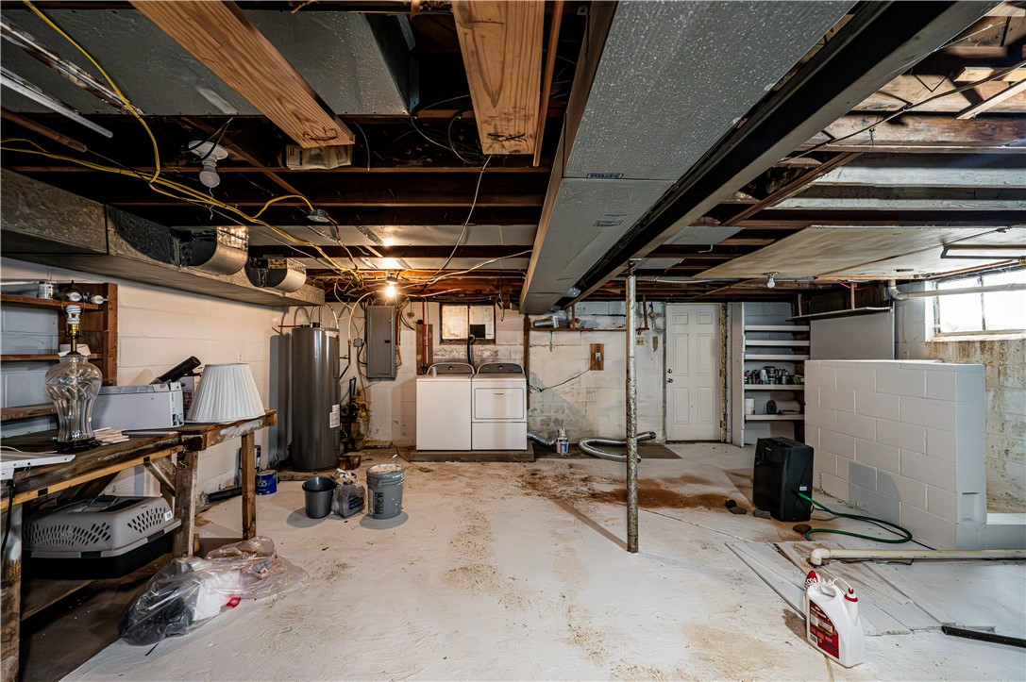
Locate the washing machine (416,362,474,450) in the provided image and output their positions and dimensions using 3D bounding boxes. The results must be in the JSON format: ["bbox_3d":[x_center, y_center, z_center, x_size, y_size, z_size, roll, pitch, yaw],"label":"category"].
[{"bbox_3d":[-0.860,0.840,5.317,0.690,1.070,0.690,0,-1,0],"label":"washing machine"}]

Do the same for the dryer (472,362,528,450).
[{"bbox_3d":[-0.162,0.838,5.300,0.685,1.070,0.690,0,-1,0],"label":"dryer"}]

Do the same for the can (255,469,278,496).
[{"bbox_3d":[-2.376,1.359,3.833,0.168,0.194,0.168,0,-1,-17],"label":"can"}]

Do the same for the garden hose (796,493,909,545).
[{"bbox_3d":[2.510,1.300,3.030,0.780,0.200,0.500,0,-1,0],"label":"garden hose"}]

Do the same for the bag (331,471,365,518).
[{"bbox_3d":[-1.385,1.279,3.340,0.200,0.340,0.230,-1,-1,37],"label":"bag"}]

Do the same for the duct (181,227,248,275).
[{"bbox_3d":[-1.965,-0.603,2.650,0.240,0.280,0.300,0,-1,0],"label":"duct"}]

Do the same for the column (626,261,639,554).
[{"bbox_3d":[0.820,0.444,2.738,0.077,1.990,0.077,0,-1,0],"label":"column"}]

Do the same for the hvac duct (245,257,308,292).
[{"bbox_3d":[-1.965,-0.575,3.430,0.240,0.270,0.300,0,-1,0],"label":"hvac duct"}]

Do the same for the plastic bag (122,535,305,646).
[{"bbox_3d":[-1.600,1.260,2.170,0.470,0.260,0.720,0,-1,28],"label":"plastic bag"}]

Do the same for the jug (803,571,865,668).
[{"bbox_3d":[1.468,1.264,1.828,0.112,0.320,0.178,0,-1,-22],"label":"jug"}]

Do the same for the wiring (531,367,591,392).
[{"bbox_3d":[0.676,0.545,5.580,0.860,0.360,0.100,0,-1,0],"label":"wiring"}]

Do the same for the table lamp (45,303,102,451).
[{"bbox_3d":[-2.165,0.157,1.968,0.200,0.730,0.200,0,-1,0],"label":"table lamp"}]

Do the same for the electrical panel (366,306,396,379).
[{"bbox_3d":[-1.840,0.027,5.620,0.390,1.020,0.110,0,-1,0],"label":"electrical panel"}]

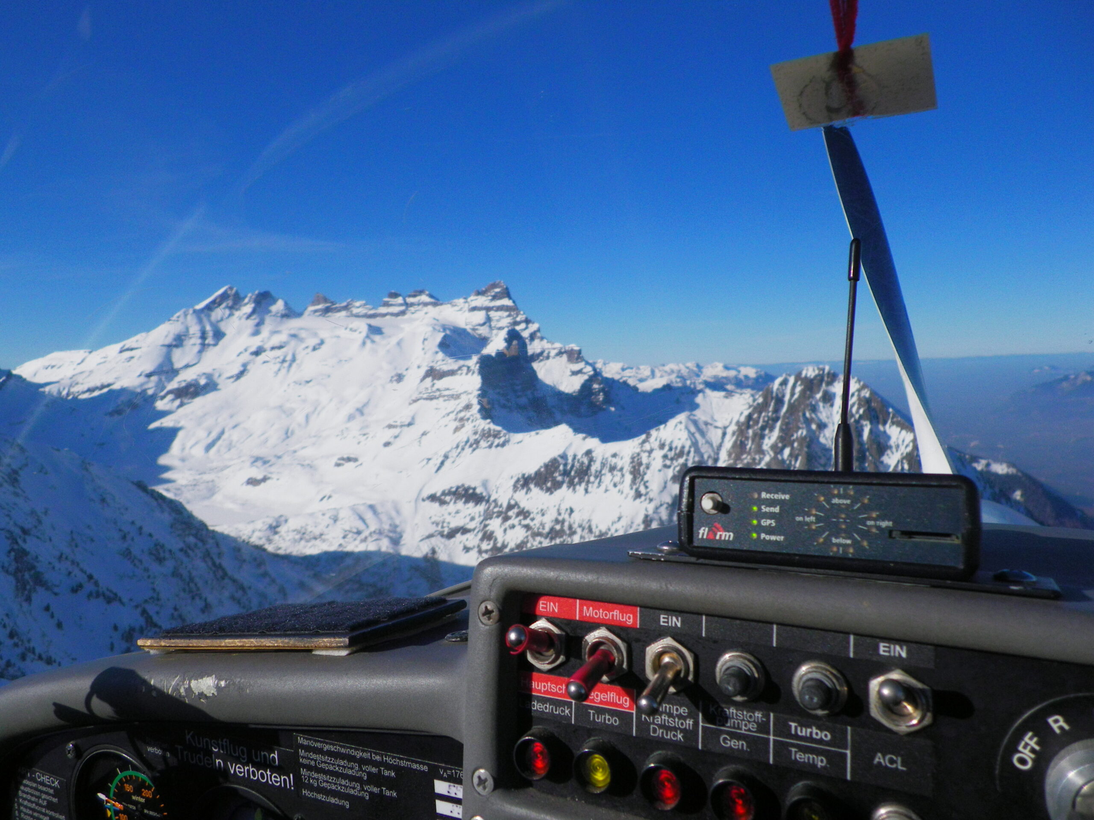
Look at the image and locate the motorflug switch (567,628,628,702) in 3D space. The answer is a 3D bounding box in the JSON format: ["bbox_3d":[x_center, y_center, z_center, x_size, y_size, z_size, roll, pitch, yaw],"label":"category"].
[{"bbox_3d":[0.013,0.072,0.252,0.014,0.017,0.023,0,-2,29],"label":"motorflug switch"}]

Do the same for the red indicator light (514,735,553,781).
[{"bbox_3d":[-0.002,0.104,0.267,0.013,0.013,0.008,0,-2,29],"label":"red indicator light"}]

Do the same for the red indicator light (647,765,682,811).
[{"bbox_3d":[0.033,0.104,0.247,0.013,0.013,0.008,0,-2,29],"label":"red indicator light"}]

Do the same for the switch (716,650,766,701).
[{"bbox_3d":[0.051,0.072,0.238,0.014,0.014,0.010,0,-2,29],"label":"switch"}]

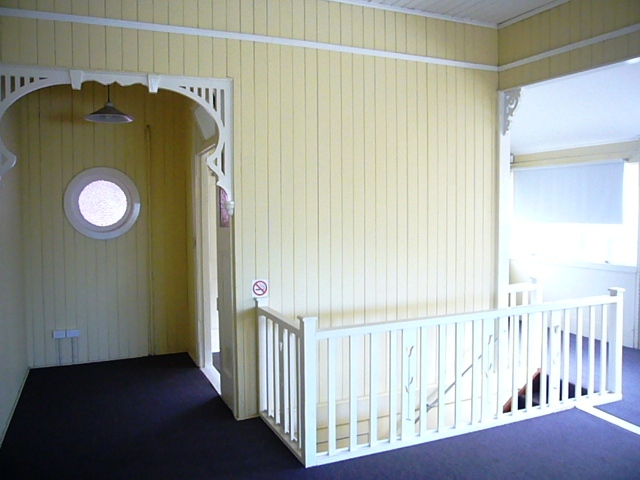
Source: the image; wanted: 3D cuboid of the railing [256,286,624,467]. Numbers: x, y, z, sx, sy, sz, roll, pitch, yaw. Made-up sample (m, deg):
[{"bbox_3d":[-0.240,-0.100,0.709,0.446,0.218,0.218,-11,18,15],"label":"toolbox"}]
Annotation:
[{"bbox_3d":[1.028,0.872,4.135,2.838,0.932,0.916,-2,5,-24],"label":"railing"}]

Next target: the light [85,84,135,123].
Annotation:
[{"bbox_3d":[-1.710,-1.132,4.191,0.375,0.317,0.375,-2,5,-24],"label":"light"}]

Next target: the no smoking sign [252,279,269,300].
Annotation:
[{"bbox_3d":[-0.448,0.377,3.943,0.116,0.145,0.008,-2,5,-24],"label":"no smoking sign"}]

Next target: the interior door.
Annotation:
[{"bbox_3d":[-0.744,0.335,4.156,0.045,2.038,0.528,-2,5,-24],"label":"interior door"}]

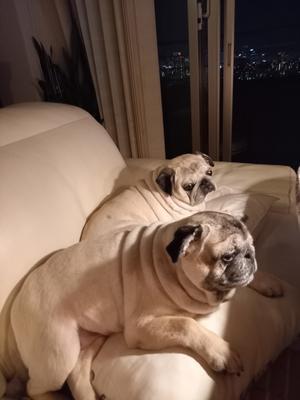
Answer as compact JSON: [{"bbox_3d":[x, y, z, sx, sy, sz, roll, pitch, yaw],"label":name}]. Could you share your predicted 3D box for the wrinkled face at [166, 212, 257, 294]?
[{"bbox_3d":[0.128,0.109,0.610,0.160,0.150,0.155,16,30,40],"label":"wrinkled face"}]

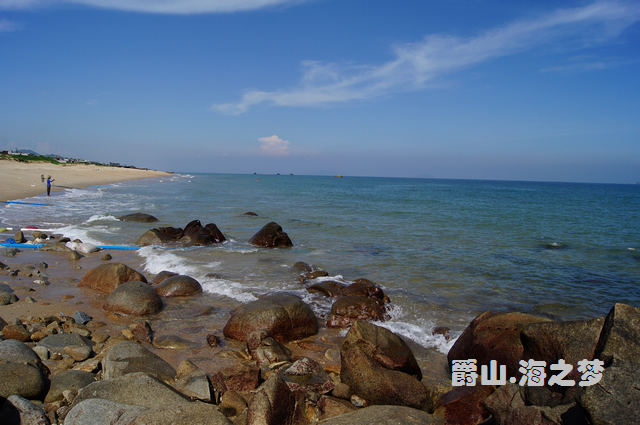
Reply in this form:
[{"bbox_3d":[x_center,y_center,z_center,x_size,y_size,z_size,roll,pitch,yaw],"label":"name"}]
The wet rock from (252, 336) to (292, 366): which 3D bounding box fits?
[{"bbox_3d":[-0.532,1.576,5.521,0.436,0.263,0.349,1,4,-6],"label":"wet rock"}]

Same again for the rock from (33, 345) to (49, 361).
[{"bbox_3d":[-2.856,1.431,4.900,0.145,0.145,0.135,-1,5,-30],"label":"rock"}]

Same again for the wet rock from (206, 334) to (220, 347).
[{"bbox_3d":[-1.325,1.594,5.984,0.165,0.135,0.140,1,5,-12],"label":"wet rock"}]

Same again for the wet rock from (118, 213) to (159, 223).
[{"bbox_3d":[-7.711,0.222,20.400,1.520,0.400,1.100,0,5,-21],"label":"wet rock"}]

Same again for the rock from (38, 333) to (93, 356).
[{"bbox_3d":[-2.805,1.461,5.300,0.530,0.200,0.450,-1,5,-28],"label":"rock"}]

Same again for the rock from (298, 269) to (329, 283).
[{"bbox_3d":[-0.134,1.350,10.110,0.633,0.256,0.500,1,4,-1],"label":"rock"}]

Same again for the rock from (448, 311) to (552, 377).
[{"bbox_3d":[1.984,1.478,5.300,1.050,0.660,0.900,3,5,21],"label":"rock"}]

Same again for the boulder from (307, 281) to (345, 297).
[{"bbox_3d":[0.126,1.436,8.976,0.749,0.291,0.550,2,4,1],"label":"boulder"}]

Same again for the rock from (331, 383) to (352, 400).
[{"bbox_3d":[0.198,1.658,4.476,0.177,0.118,0.151,2,4,3],"label":"rock"}]

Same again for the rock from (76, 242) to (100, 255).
[{"bbox_3d":[-5.928,0.906,12.271,0.614,0.252,0.450,-1,5,-26],"label":"rock"}]

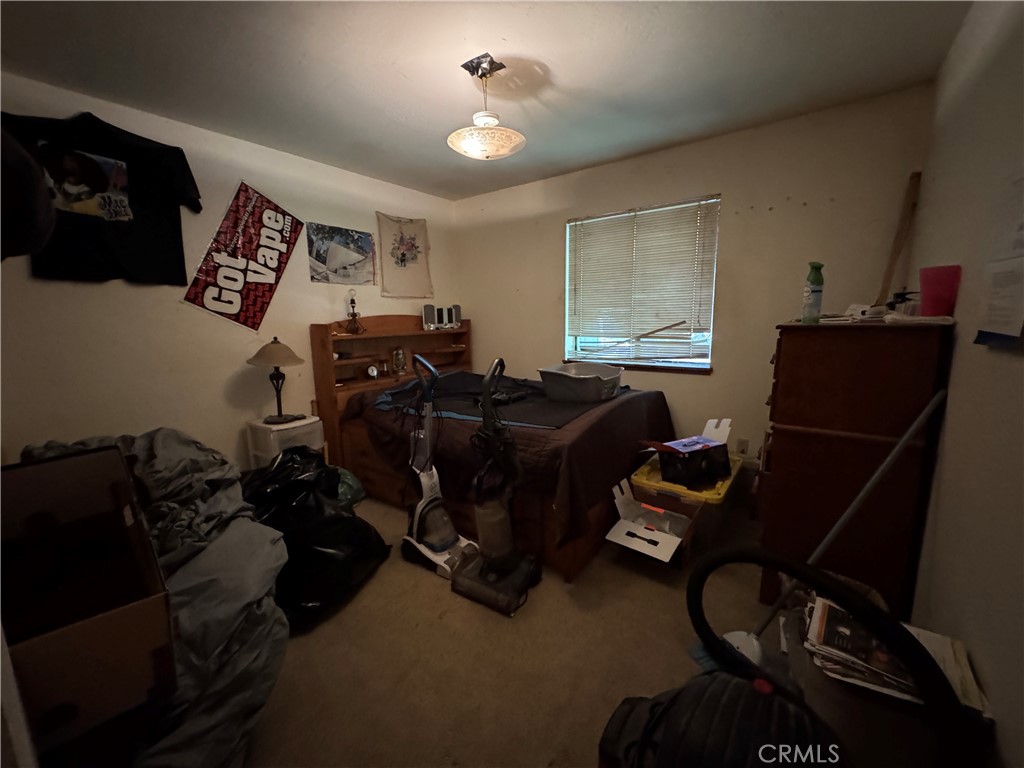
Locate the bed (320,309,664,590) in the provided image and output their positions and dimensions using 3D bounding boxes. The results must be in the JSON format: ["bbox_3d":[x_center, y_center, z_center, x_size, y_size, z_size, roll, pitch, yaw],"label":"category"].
[{"bbox_3d":[-0.165,0.126,3.170,2.221,1.317,1.537,6,12,36],"label":"bed"}]

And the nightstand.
[{"bbox_3d":[-1.627,0.507,3.006,0.395,0.500,0.345,6,12,36],"label":"nightstand"}]

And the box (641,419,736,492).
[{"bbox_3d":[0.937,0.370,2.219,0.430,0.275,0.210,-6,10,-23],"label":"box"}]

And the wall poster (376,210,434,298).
[{"bbox_3d":[-1.021,-1.234,4.034,0.015,0.780,0.640,6,12,36],"label":"wall poster"}]

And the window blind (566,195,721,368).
[{"bbox_3d":[1.009,-0.802,3.477,1.270,1.250,0.050,6,12,36],"label":"window blind"}]

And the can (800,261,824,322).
[{"bbox_3d":[1.182,-0.353,1.613,0.067,0.232,0.067,-7,11,-29],"label":"can"}]

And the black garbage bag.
[{"bbox_3d":[-0.982,0.633,2.067,0.800,0.535,0.690,6,12,36],"label":"black garbage bag"}]

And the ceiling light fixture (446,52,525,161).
[{"bbox_3d":[-0.134,-1.377,2.109,0.400,0.435,0.400,-1,10,0],"label":"ceiling light fixture"}]

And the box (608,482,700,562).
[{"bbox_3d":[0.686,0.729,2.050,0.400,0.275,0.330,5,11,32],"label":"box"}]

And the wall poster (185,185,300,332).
[{"bbox_3d":[-1.853,-0.892,2.930,0.015,0.915,0.455,6,-16,36],"label":"wall poster"}]

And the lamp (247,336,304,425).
[{"bbox_3d":[-1.692,-0.037,2.959,0.400,0.590,0.400,6,12,36],"label":"lamp"}]

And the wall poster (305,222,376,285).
[{"bbox_3d":[-1.421,-1.080,3.503,0.015,0.450,0.590,6,12,36],"label":"wall poster"}]

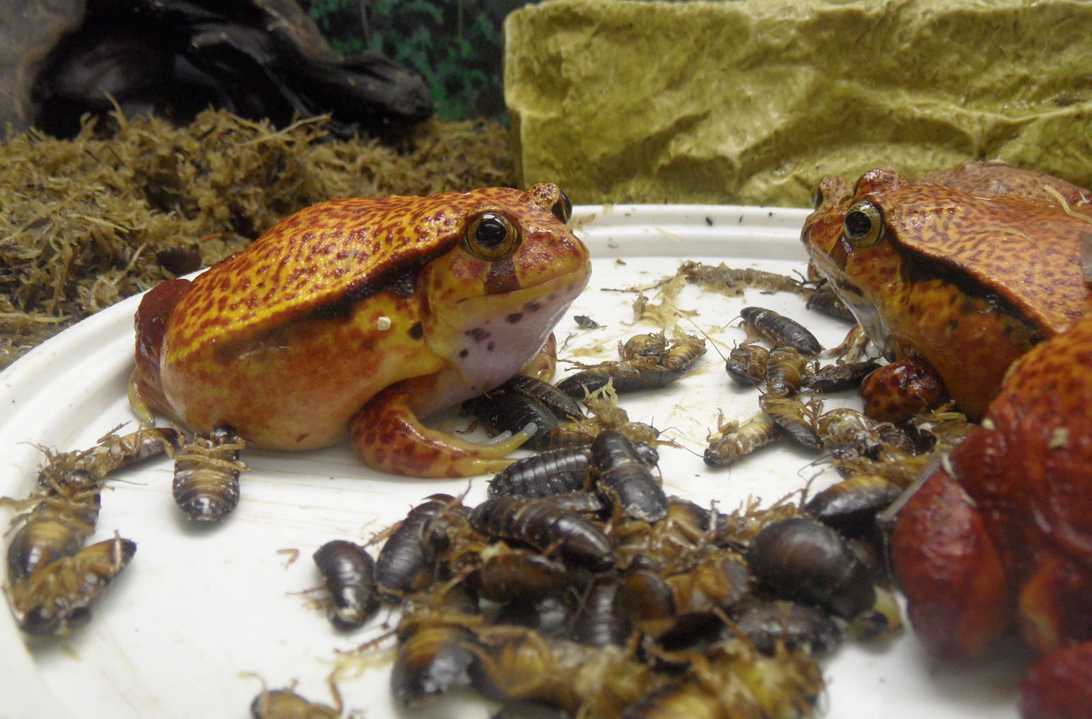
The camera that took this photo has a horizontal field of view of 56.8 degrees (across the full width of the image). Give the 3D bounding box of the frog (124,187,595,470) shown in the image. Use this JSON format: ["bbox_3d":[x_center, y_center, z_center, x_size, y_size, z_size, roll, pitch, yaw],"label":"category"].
[{"bbox_3d":[-0.032,-0.012,0.190,0.089,0.045,0.058,9,23,25],"label":"frog"}]

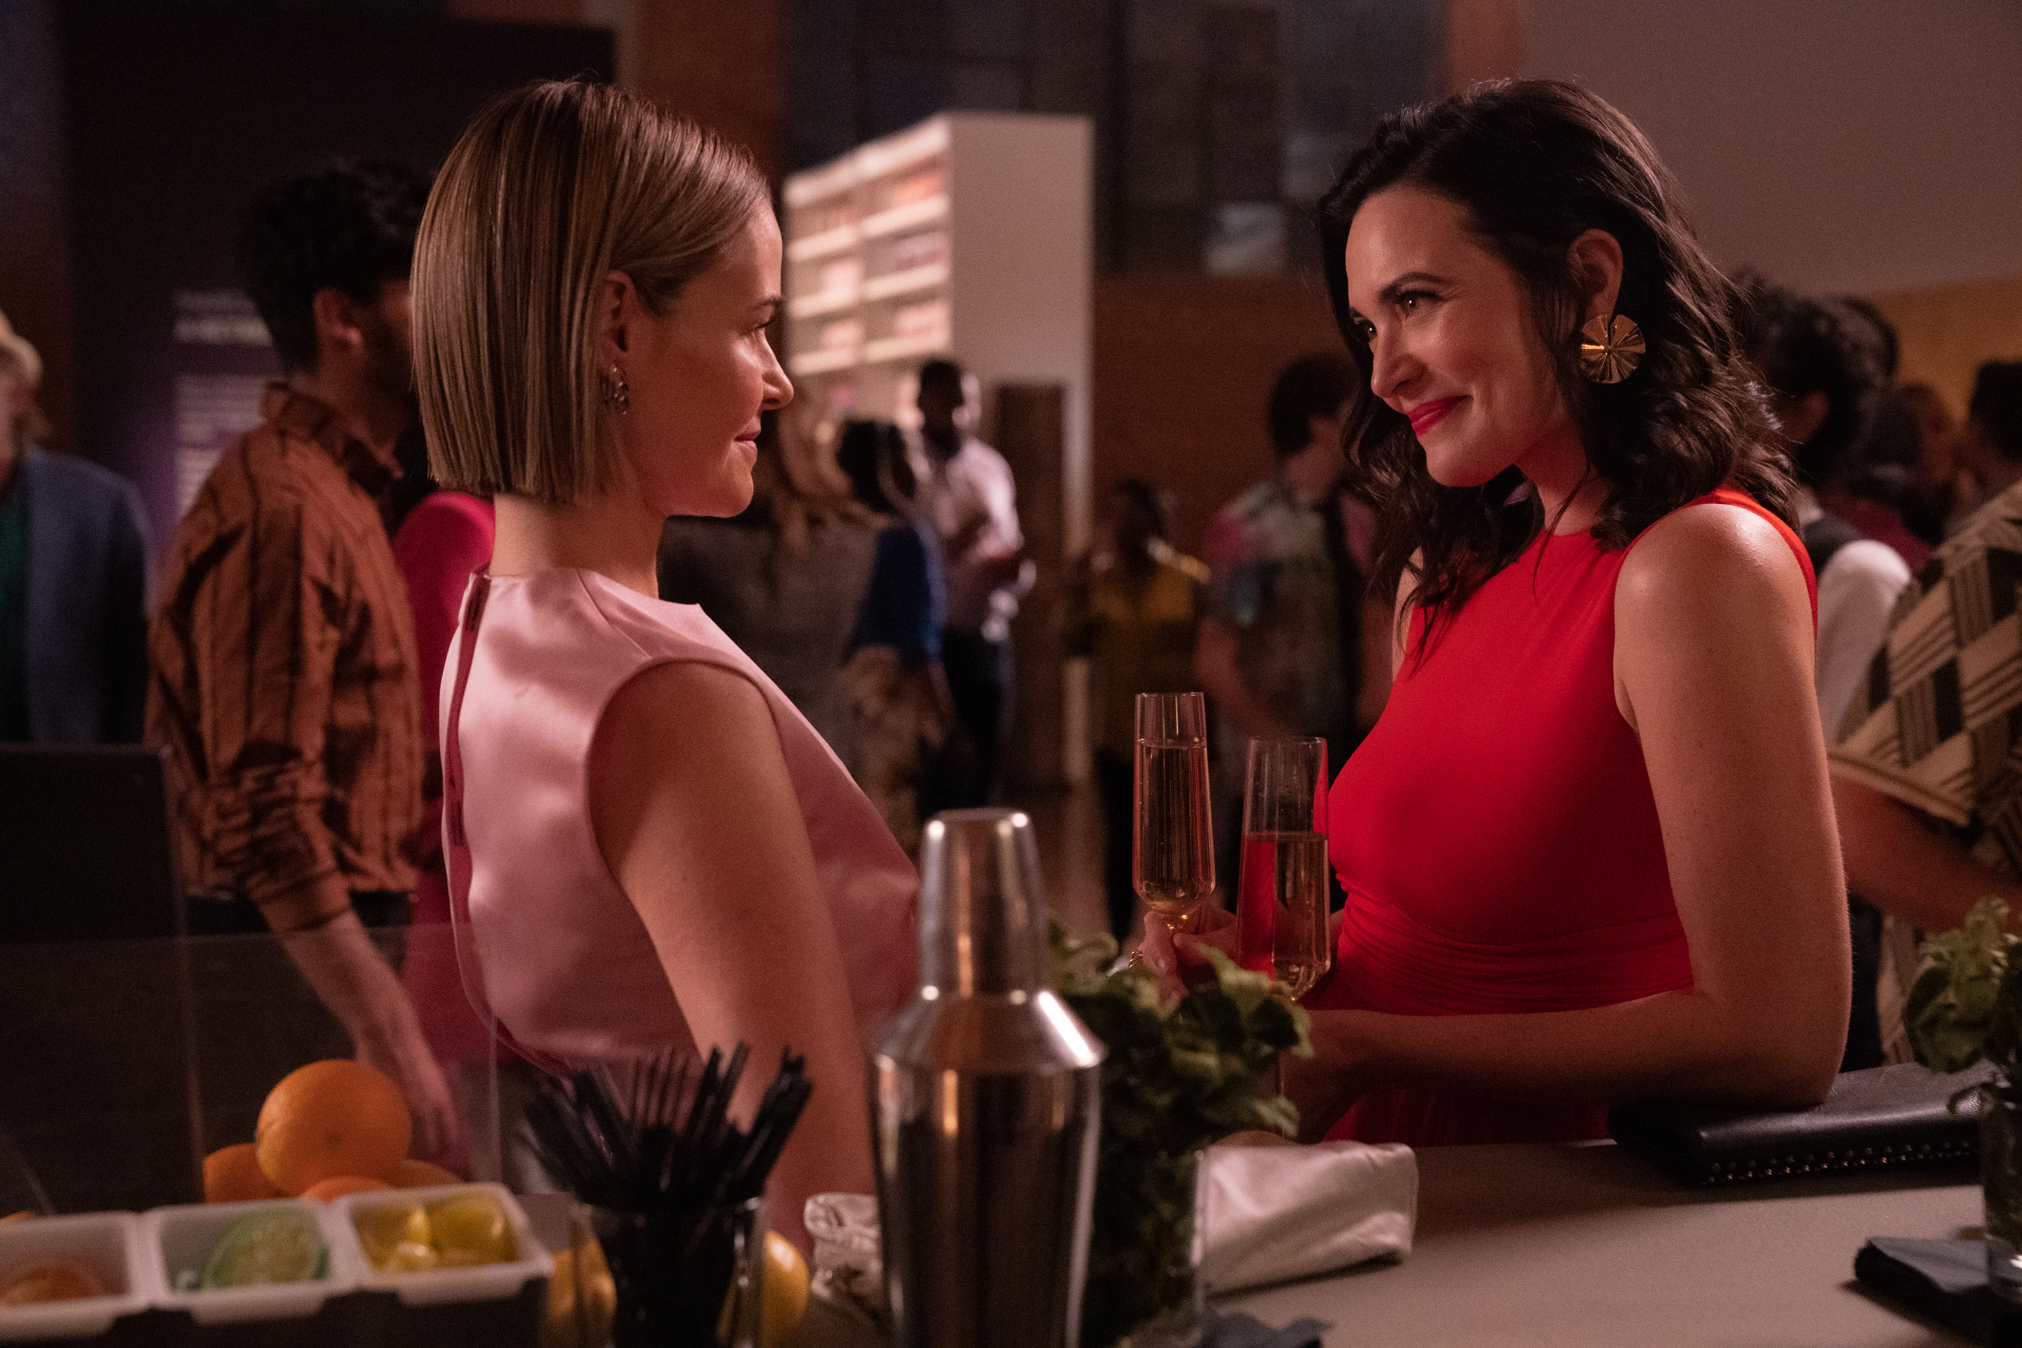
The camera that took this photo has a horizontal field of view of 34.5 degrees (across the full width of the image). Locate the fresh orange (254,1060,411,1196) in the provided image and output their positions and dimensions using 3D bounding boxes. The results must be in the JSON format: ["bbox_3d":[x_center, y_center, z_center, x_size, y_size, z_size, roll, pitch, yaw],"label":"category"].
[{"bbox_3d":[-0.325,0.222,1.565,0.075,0.073,0.075,0,4,0],"label":"fresh orange"}]

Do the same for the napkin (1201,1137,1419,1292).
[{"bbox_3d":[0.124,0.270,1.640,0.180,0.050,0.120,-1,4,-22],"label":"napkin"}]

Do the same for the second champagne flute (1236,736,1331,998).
[{"bbox_3d":[0.151,0.155,1.800,0.060,0.238,0.060,0,4,0],"label":"second champagne flute"}]

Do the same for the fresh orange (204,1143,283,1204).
[{"bbox_3d":[-0.376,0.268,1.610,0.075,0.073,0.075,0,4,0],"label":"fresh orange"}]

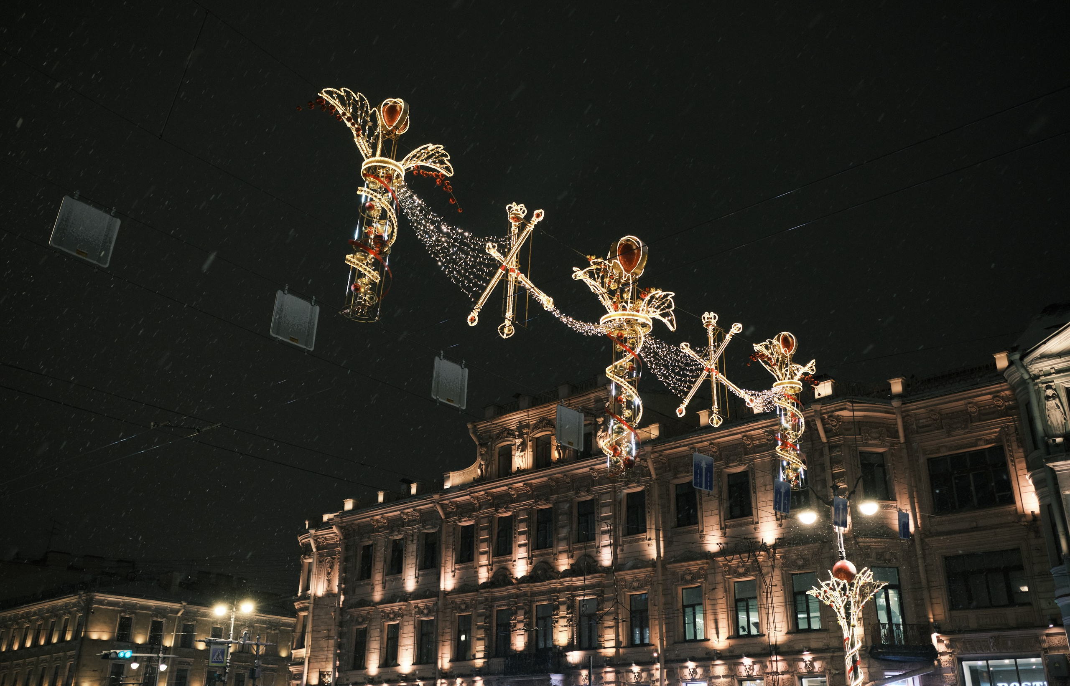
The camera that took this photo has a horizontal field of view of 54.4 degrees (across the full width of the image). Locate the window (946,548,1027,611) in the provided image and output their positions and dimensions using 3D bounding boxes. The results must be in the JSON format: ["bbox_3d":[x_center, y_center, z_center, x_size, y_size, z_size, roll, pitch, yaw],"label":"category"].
[{"bbox_3d":[14.896,7.832,34.401,2.510,1.706,0.180,-18,-29,38],"label":"window"}]

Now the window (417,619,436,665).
[{"bbox_3d":[-5.294,14.569,50.678,1.104,2.079,0.180,-18,-29,38],"label":"window"}]

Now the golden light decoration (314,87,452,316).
[{"bbox_3d":[-2.404,-2.211,16.424,1.000,3.990,2.817,-19,-29,39],"label":"golden light decoration"}]

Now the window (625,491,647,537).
[{"bbox_3d":[4.296,7.294,44.634,1.053,1.806,0.180,-18,-29,38],"label":"window"}]

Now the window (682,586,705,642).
[{"bbox_3d":[6.216,10.619,40.717,1.000,2.046,0.200,-19,-29,39],"label":"window"}]

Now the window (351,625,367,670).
[{"bbox_3d":[-8.947,15.730,53.547,1.020,2.036,0.200,-19,-29,39],"label":"window"}]

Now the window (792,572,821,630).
[{"bbox_3d":[10.107,9.607,38.617,1.027,2.062,0.200,-18,-29,38],"label":"window"}]

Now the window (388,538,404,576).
[{"bbox_3d":[-7.193,11.084,53.915,1.079,1.822,0.180,-18,-29,38],"label":"window"}]

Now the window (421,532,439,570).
[{"bbox_3d":[-5.323,10.594,52.965,1.027,1.834,0.200,-18,-29,38],"label":"window"}]

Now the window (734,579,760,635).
[{"bbox_3d":[8.207,10.242,40.170,1.027,2.062,0.200,-18,-29,38],"label":"window"}]

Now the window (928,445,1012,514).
[{"bbox_3d":[15.759,4.989,37.732,2.738,2.128,0.200,-18,-29,38],"label":"window"}]

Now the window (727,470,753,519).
[{"bbox_3d":[8.085,5.947,40.814,1.050,1.841,0.200,-19,-29,39],"label":"window"}]

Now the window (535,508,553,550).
[{"bbox_3d":[0.437,8.553,47.757,1.077,1.824,0.180,-18,-29,38],"label":"window"}]

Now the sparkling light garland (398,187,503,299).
[{"bbox_3d":[-1.379,-1.588,17.329,0.450,1.400,2.600,-18,-29,38],"label":"sparkling light garland"}]

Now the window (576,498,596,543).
[{"bbox_3d":[2.320,7.938,46.416,1.027,1.834,0.200,-18,-29,38],"label":"window"}]

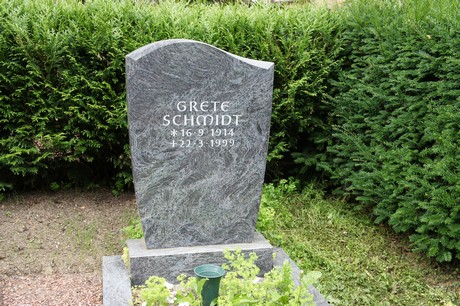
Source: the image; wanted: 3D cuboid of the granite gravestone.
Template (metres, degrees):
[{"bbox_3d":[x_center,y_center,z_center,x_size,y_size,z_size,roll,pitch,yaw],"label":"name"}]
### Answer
[{"bbox_3d":[-0.119,-0.035,2.170,0.645,0.887,0.127,0,12,-14],"label":"granite gravestone"}]

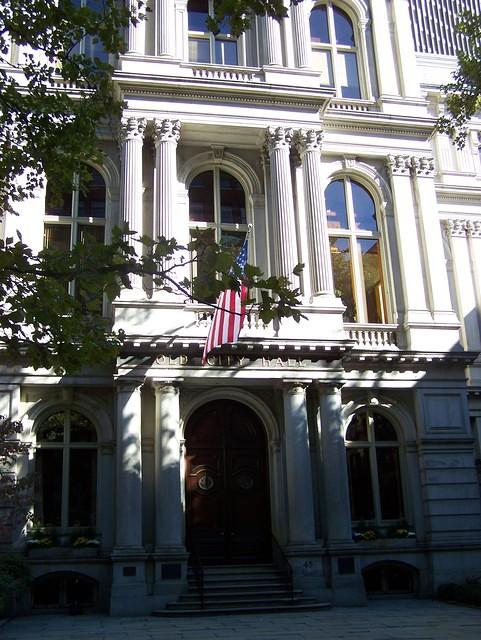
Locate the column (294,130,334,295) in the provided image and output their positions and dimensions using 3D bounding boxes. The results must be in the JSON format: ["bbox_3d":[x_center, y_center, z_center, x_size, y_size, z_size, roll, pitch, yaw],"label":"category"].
[{"bbox_3d":[2.683,-3.733,24.543,0.826,6.336,0.826,2,-19,-10],"label":"column"}]

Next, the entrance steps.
[{"bbox_3d":[-0.031,7.562,19.881,4.848,1.190,2.688,2,-19,-10],"label":"entrance steps"}]

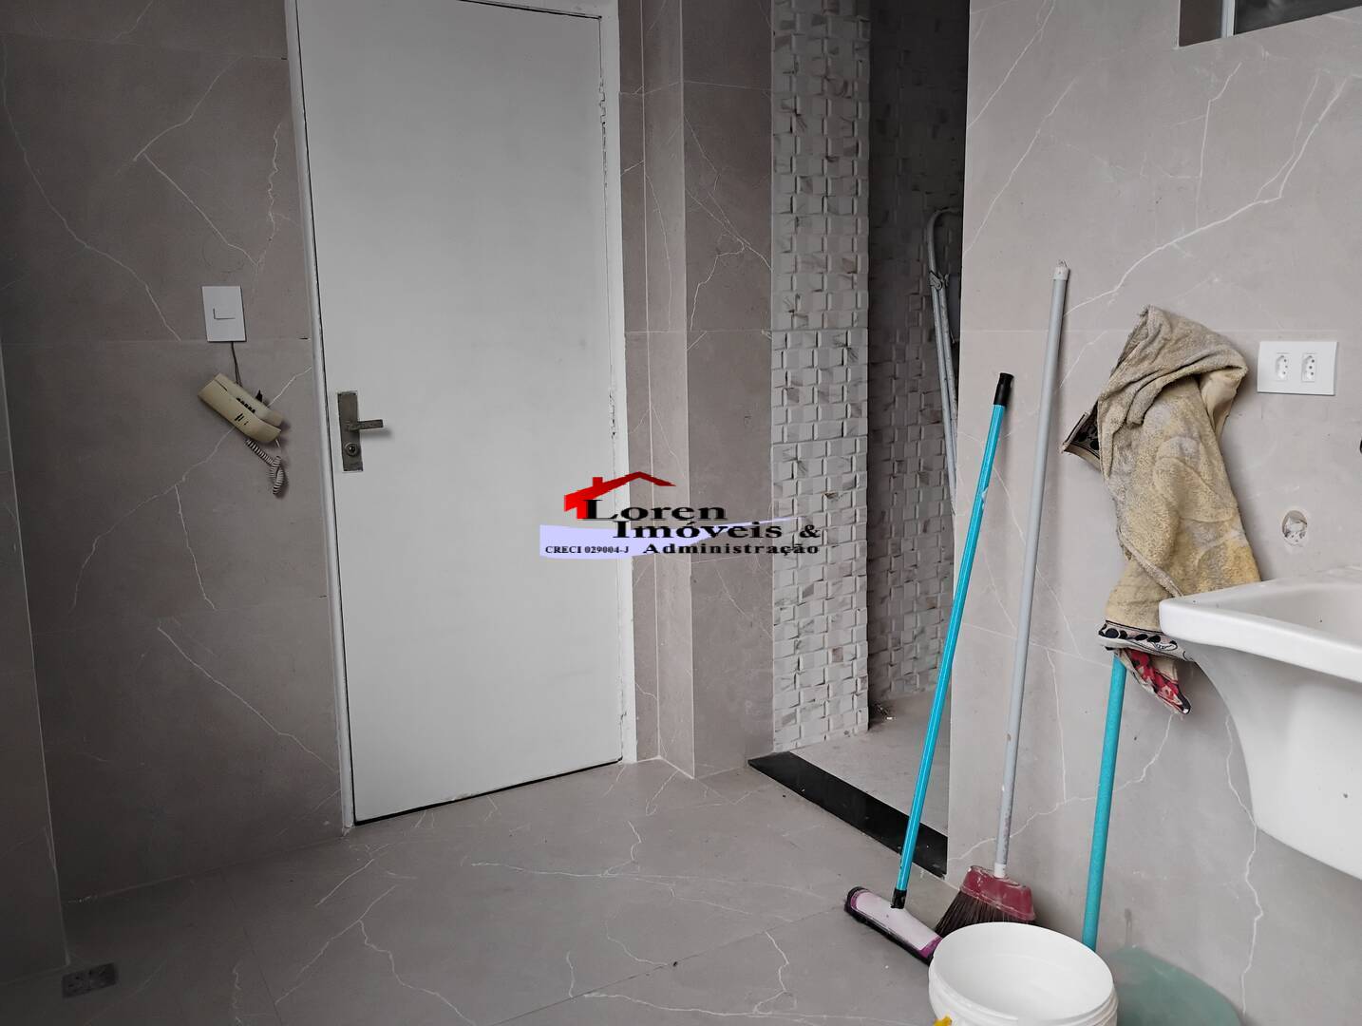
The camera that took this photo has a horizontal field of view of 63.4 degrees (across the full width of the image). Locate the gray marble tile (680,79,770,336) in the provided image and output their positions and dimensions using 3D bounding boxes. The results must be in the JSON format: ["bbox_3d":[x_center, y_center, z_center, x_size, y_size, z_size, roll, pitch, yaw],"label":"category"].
[{"bbox_3d":[0.118,-0.767,2.819,0.266,0.600,0.014,-6,11,-30],"label":"gray marble tile"}]

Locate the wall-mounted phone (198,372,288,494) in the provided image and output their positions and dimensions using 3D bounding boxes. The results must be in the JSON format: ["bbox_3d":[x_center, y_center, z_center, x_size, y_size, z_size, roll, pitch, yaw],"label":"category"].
[{"bbox_3d":[-0.956,-0.172,2.413,0.172,0.262,0.080,-6,11,-30],"label":"wall-mounted phone"}]

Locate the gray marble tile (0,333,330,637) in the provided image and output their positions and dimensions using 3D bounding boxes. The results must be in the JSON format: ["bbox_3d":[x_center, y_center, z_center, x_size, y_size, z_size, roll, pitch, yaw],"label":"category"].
[{"bbox_3d":[-1.101,-0.071,2.401,0.600,0.600,0.014,-6,11,-30],"label":"gray marble tile"}]

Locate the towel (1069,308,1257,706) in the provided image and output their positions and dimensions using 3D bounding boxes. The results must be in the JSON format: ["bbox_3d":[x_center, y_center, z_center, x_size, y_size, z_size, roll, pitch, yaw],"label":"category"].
[{"bbox_3d":[0.774,-0.008,1.825,0.135,0.650,0.380,-6,11,-30],"label":"towel"}]

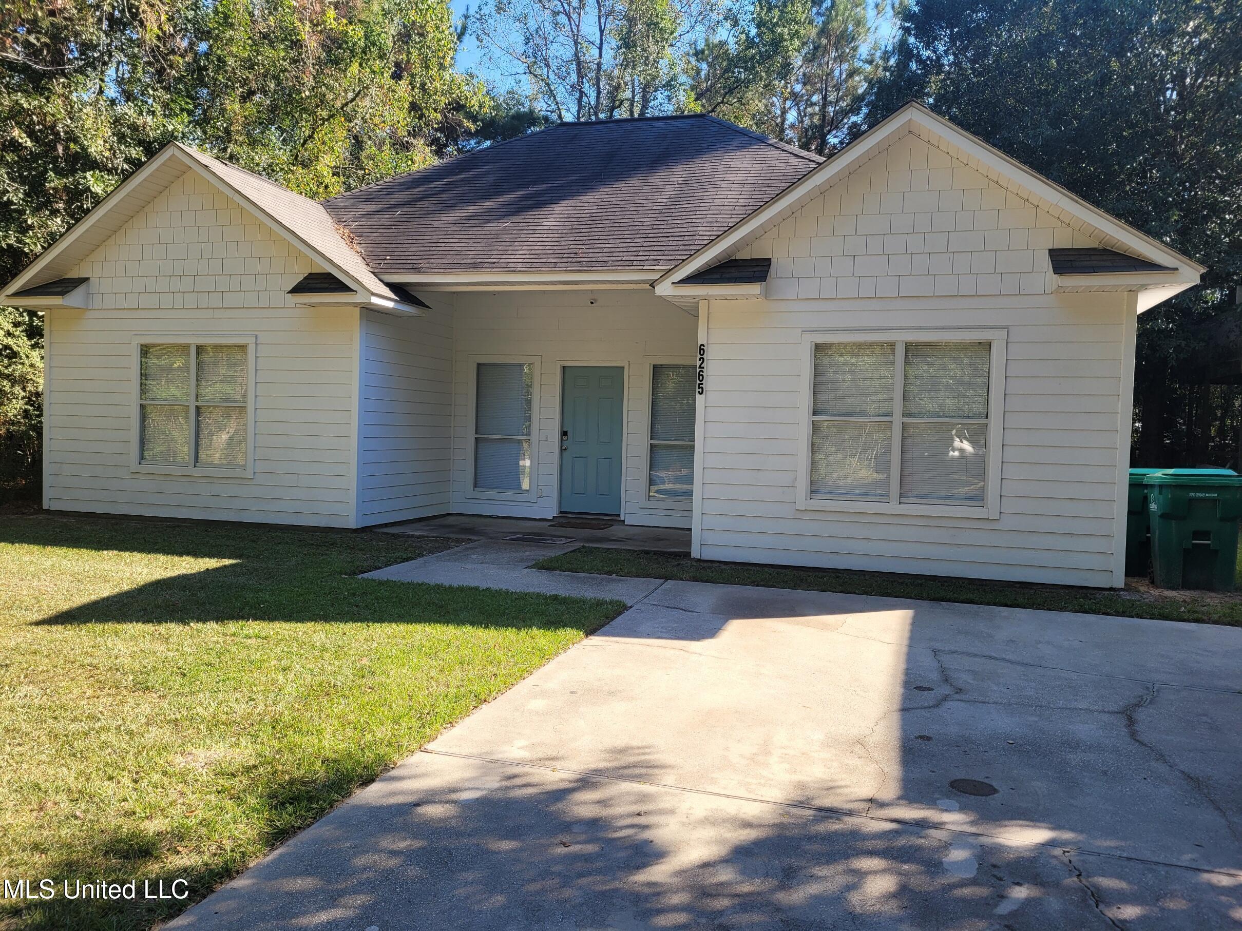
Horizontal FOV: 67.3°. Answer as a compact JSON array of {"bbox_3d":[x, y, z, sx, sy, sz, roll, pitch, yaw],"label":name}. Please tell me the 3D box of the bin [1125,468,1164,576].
[{"bbox_3d":[5.481,0.573,9.839,0.740,1.110,0.870,2,2,12],"label":"bin"}]

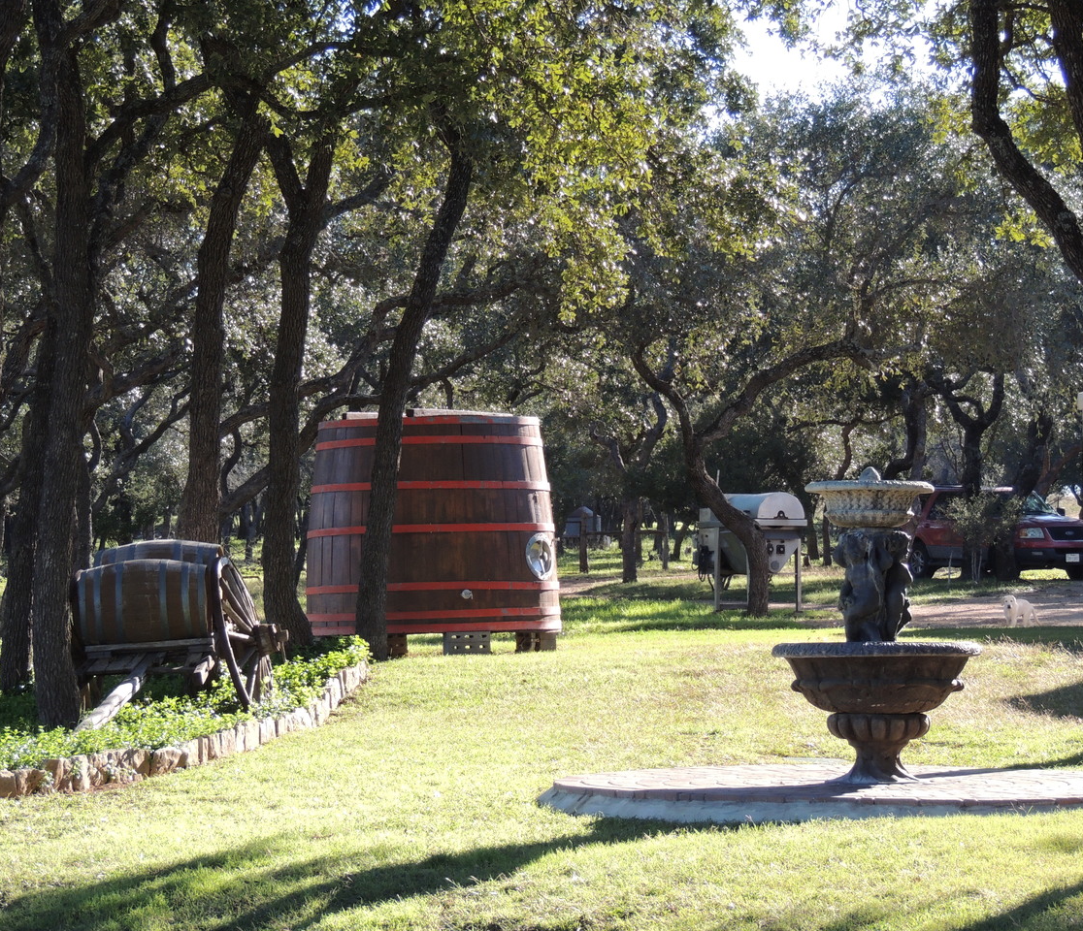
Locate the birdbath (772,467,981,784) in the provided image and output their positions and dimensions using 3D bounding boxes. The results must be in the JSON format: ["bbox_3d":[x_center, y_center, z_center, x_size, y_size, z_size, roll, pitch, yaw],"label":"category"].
[{"bbox_3d":[1.810,0.864,20.400,1.120,1.690,1.120,0,-1,0],"label":"birdbath"}]

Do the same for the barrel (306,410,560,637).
[{"bbox_3d":[-1.028,0.565,35.700,2.390,2.070,2.390,-2,-1,0],"label":"barrel"}]

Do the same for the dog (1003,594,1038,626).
[{"bbox_3d":[5.910,1.794,46.500,0.480,0.420,0.170,1,-2,-36],"label":"dog"}]

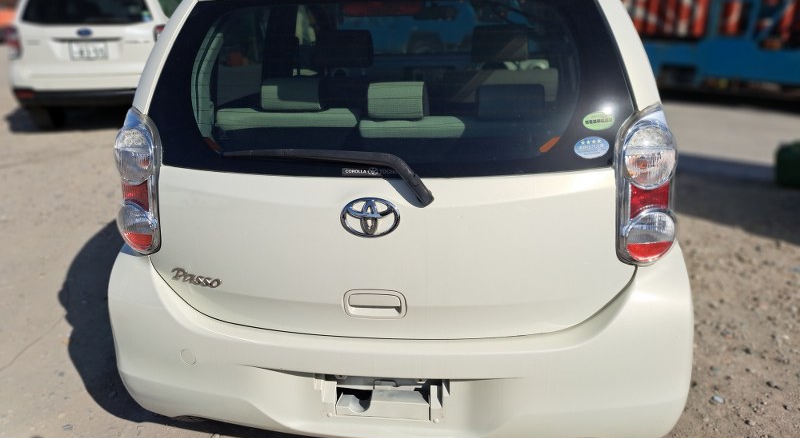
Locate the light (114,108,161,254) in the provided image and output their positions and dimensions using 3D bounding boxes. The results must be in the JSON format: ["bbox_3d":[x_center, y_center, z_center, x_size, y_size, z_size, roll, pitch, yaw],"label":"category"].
[{"bbox_3d":[-0.698,-0.109,1.527,0.172,0.392,0.190,1,21,6],"label":"light"}]

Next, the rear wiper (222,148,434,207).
[{"bbox_3d":[-0.167,-0.100,1.298,0.499,0.128,0.095,1,21,6],"label":"rear wiper"}]

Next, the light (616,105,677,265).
[{"bbox_3d":[0.603,-0.088,1.383,0.170,0.392,0.190,1,21,6],"label":"light"}]

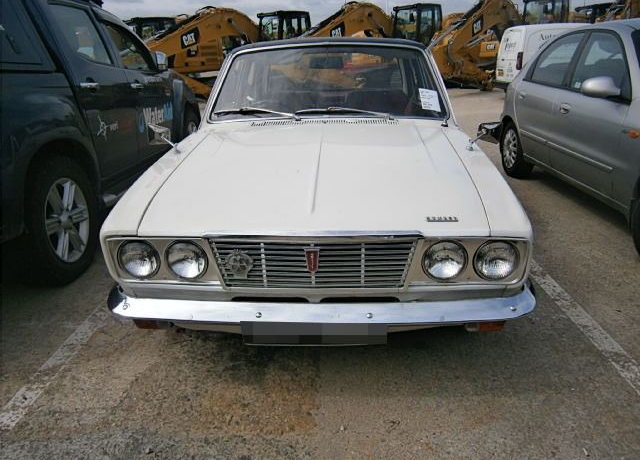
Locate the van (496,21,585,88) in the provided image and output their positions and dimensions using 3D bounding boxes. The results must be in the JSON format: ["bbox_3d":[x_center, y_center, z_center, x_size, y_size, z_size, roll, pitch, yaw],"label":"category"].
[{"bbox_3d":[7.533,-4.717,13.636,4.400,1.850,1.730,-3,20,-6],"label":"van"}]

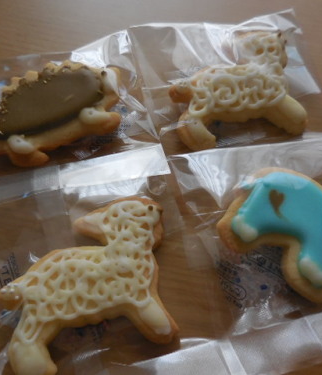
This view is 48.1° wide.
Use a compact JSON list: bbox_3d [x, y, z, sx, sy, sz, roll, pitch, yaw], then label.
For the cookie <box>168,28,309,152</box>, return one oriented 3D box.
[{"bbox_3d":[0.039,-0.055,0.199,0.072,0.012,0.064,-8,69,-7],"label":"cookie"}]

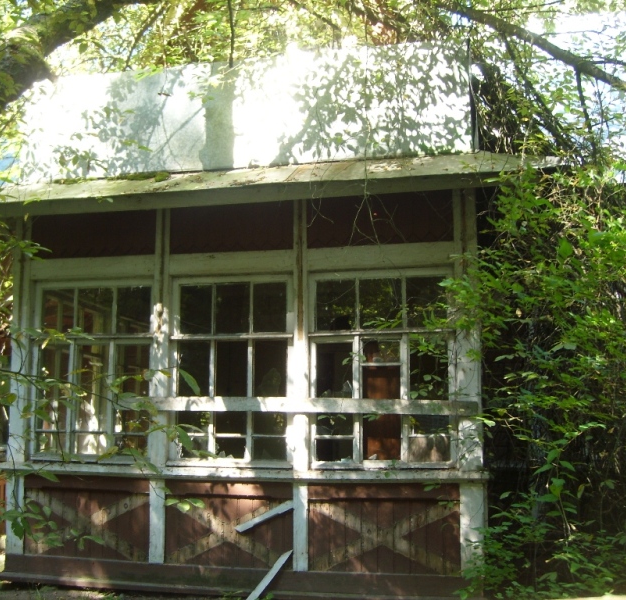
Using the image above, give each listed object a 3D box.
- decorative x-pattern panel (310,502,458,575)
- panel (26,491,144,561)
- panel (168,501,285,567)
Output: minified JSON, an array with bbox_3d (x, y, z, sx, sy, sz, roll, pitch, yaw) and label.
[{"bbox_3d":[0.525,1.770,6.060,1.128,0.540,0.050,-1,-6,12],"label":"decorative x-pattern panel"},{"bbox_3d":[-1.842,1.815,6.564,1.084,0.540,0.050,-1,-6,12],"label":"panel"},{"bbox_3d":[-0.671,1.807,6.313,1.004,0.530,0.050,-1,-6,12],"label":"panel"}]

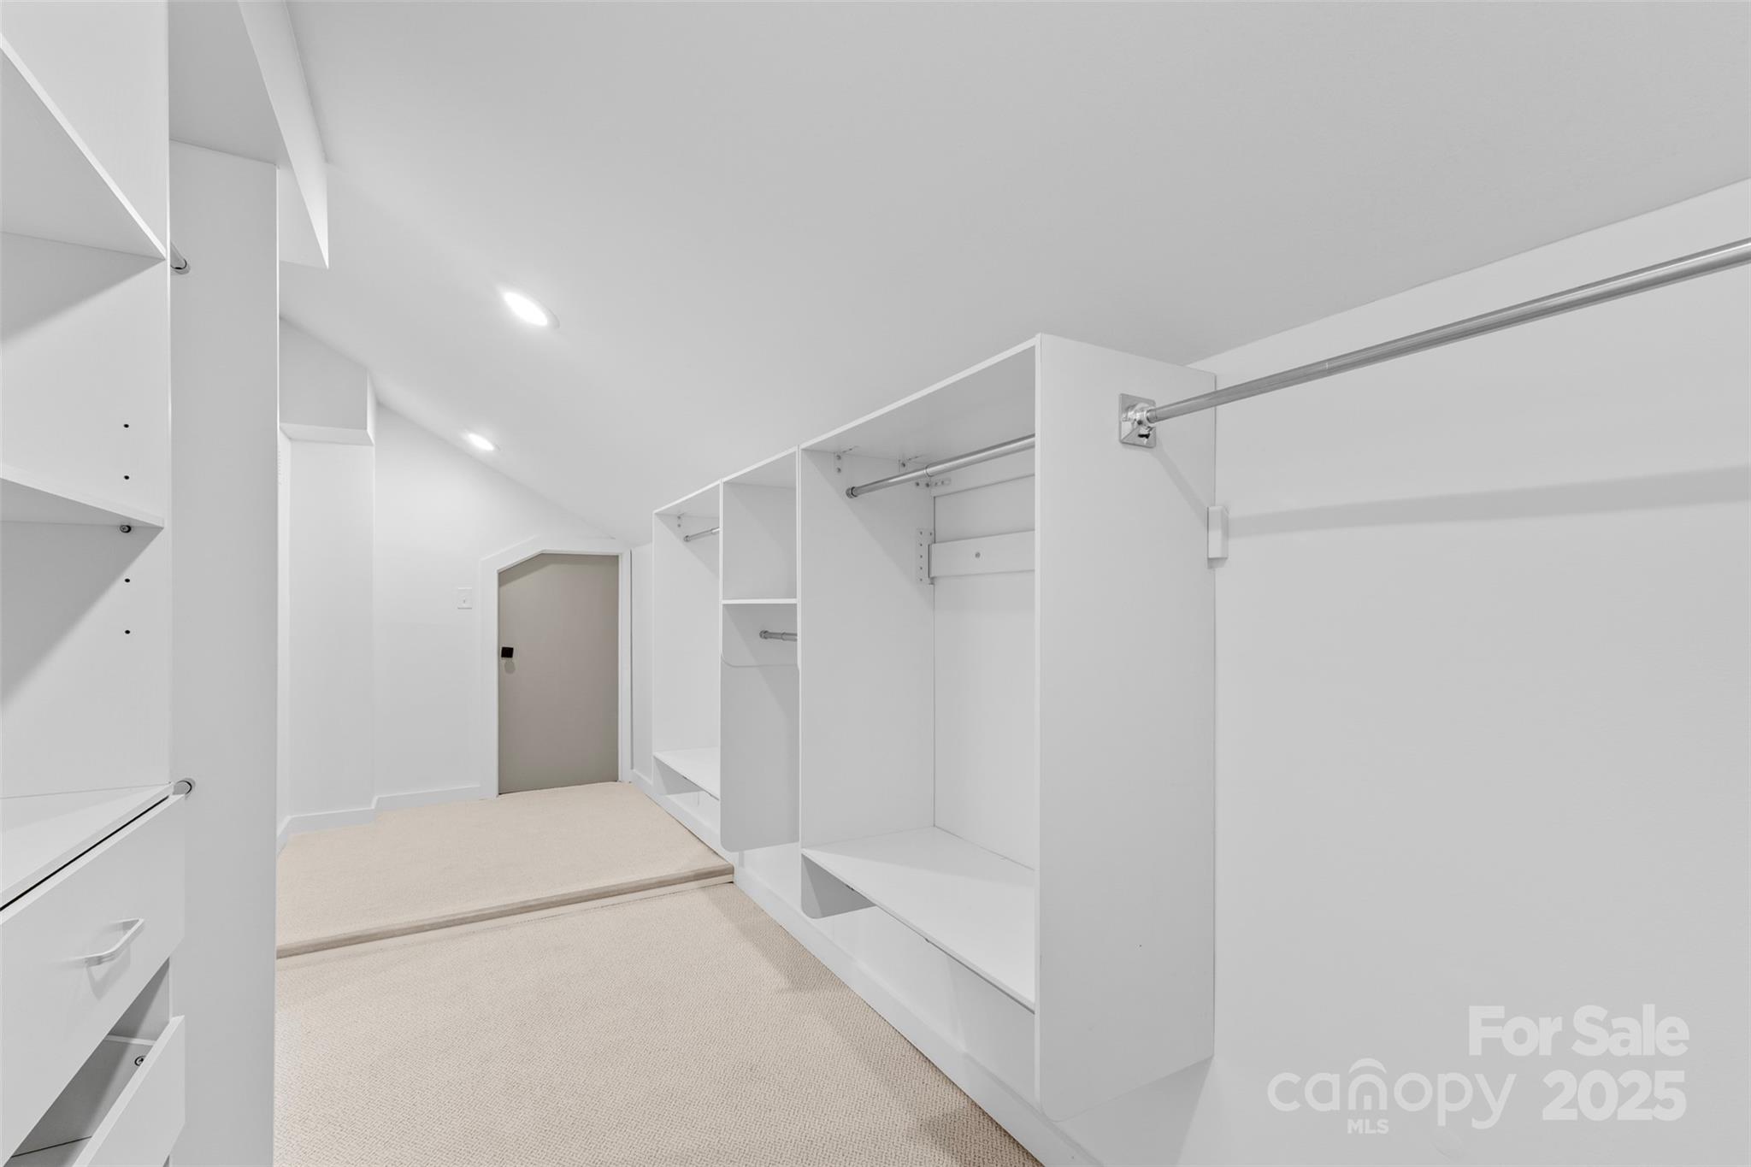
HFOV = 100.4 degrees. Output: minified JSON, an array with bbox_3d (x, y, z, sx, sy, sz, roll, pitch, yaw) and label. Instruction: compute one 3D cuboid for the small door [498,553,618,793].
[{"bbox_3d":[-1.929,0.526,4.458,0.680,1.420,0.045,1,-3,-31],"label":"small door"}]

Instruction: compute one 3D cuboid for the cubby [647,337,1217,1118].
[{"bbox_3d":[-0.159,0.238,2.011,0.375,1.097,2.137,1,-3,-31],"label":"cubby"}]

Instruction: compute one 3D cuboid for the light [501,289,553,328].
[{"bbox_3d":[-0.992,-0.787,2.088,0.170,0.030,0.170,31,-17,-26],"label":"light"}]

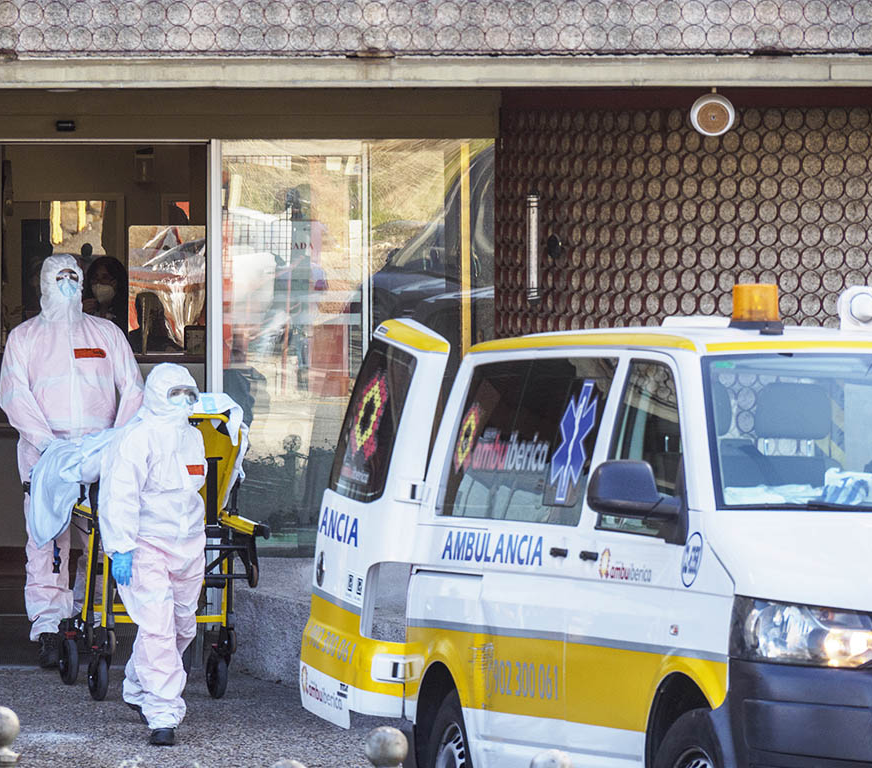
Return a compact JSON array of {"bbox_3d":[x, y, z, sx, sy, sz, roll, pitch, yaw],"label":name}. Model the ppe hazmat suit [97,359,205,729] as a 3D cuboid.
[{"bbox_3d":[-1.204,0.724,37.700,0.520,1.630,0.400,-1,1,-32],"label":"ppe hazmat suit"}]

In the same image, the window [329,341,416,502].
[{"bbox_3d":[-0.229,0.146,33.600,0.050,0.575,0.640,13,2,-18],"label":"window"}]

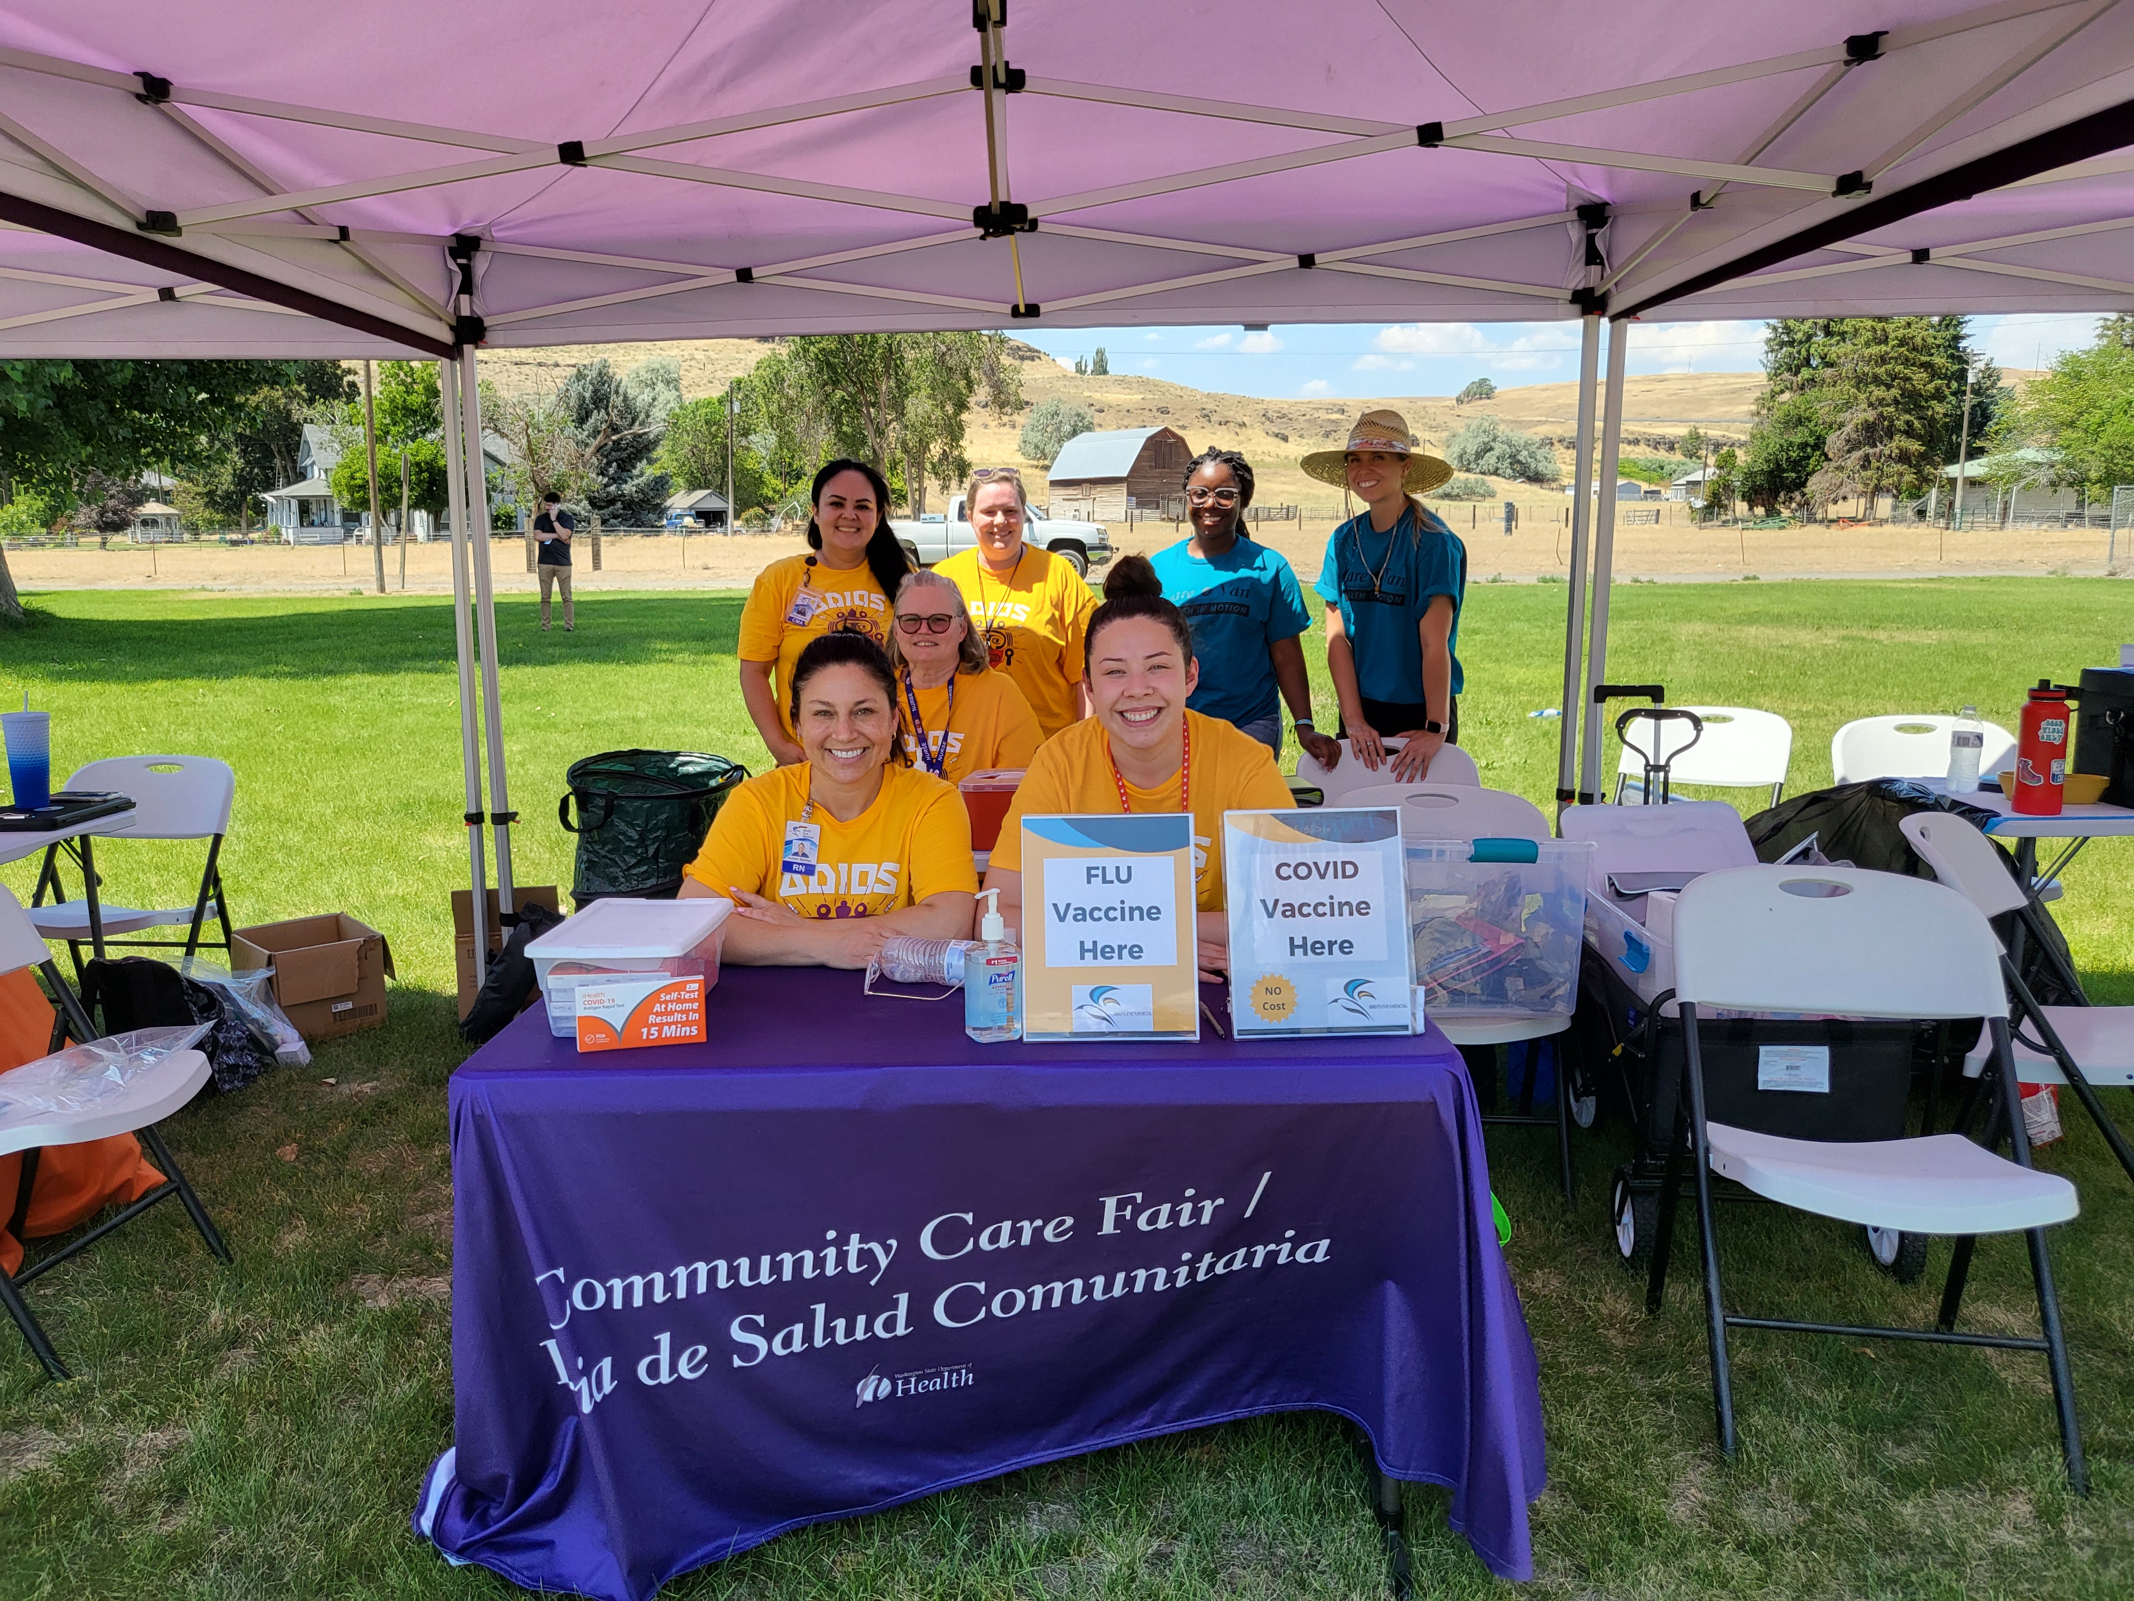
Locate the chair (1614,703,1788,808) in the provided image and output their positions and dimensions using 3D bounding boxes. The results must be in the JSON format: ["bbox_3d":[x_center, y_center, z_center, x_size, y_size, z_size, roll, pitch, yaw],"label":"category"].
[{"bbox_3d":[1.940,0.145,5.043,0.485,0.810,0.520,6,11,32],"label":"chair"}]

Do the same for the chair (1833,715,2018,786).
[{"bbox_3d":[2.500,0.207,4.668,0.485,0.810,0.520,3,10,17],"label":"chair"}]

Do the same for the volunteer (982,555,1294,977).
[{"bbox_3d":[0.110,0.290,2.590,0.500,1.330,0.700,1,10,3],"label":"volunteer"}]

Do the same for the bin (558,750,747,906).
[{"bbox_3d":[-1.246,0.242,4.887,0.510,0.670,0.510,0,9,0],"label":"bin"}]

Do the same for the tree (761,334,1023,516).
[{"bbox_3d":[-12.290,-27.668,112.000,17.470,16.060,14.560,0,10,0],"label":"tree"}]

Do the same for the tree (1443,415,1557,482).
[{"bbox_3d":[45.886,-37.310,170.000,12.200,7.140,10.610,0,10,0],"label":"tree"}]

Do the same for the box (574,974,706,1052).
[{"bbox_3d":[-0.530,0.268,2.005,0.160,0.084,0.023,-2,2,-14],"label":"box"}]

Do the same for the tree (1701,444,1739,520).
[{"bbox_3d":[44.036,-21.232,108.000,2.580,5.200,2.470,0,10,0],"label":"tree"}]

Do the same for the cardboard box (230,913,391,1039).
[{"bbox_3d":[-2.084,0.489,4.446,0.300,0.250,0.320,-9,14,-43],"label":"cardboard box"}]

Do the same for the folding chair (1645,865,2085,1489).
[{"bbox_3d":[1.220,0.542,2.454,0.485,0.830,0.530,1,10,8],"label":"folding chair"}]

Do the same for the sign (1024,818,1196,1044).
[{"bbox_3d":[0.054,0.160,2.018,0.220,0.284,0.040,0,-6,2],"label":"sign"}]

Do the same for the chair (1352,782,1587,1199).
[{"bbox_3d":[0.775,0.404,3.248,0.485,0.830,0.530,1,10,5],"label":"chair"}]

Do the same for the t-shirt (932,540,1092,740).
[{"bbox_3d":[-0.174,-0.394,4.598,0.520,0.670,0.290,0,9,0],"label":"t-shirt"}]

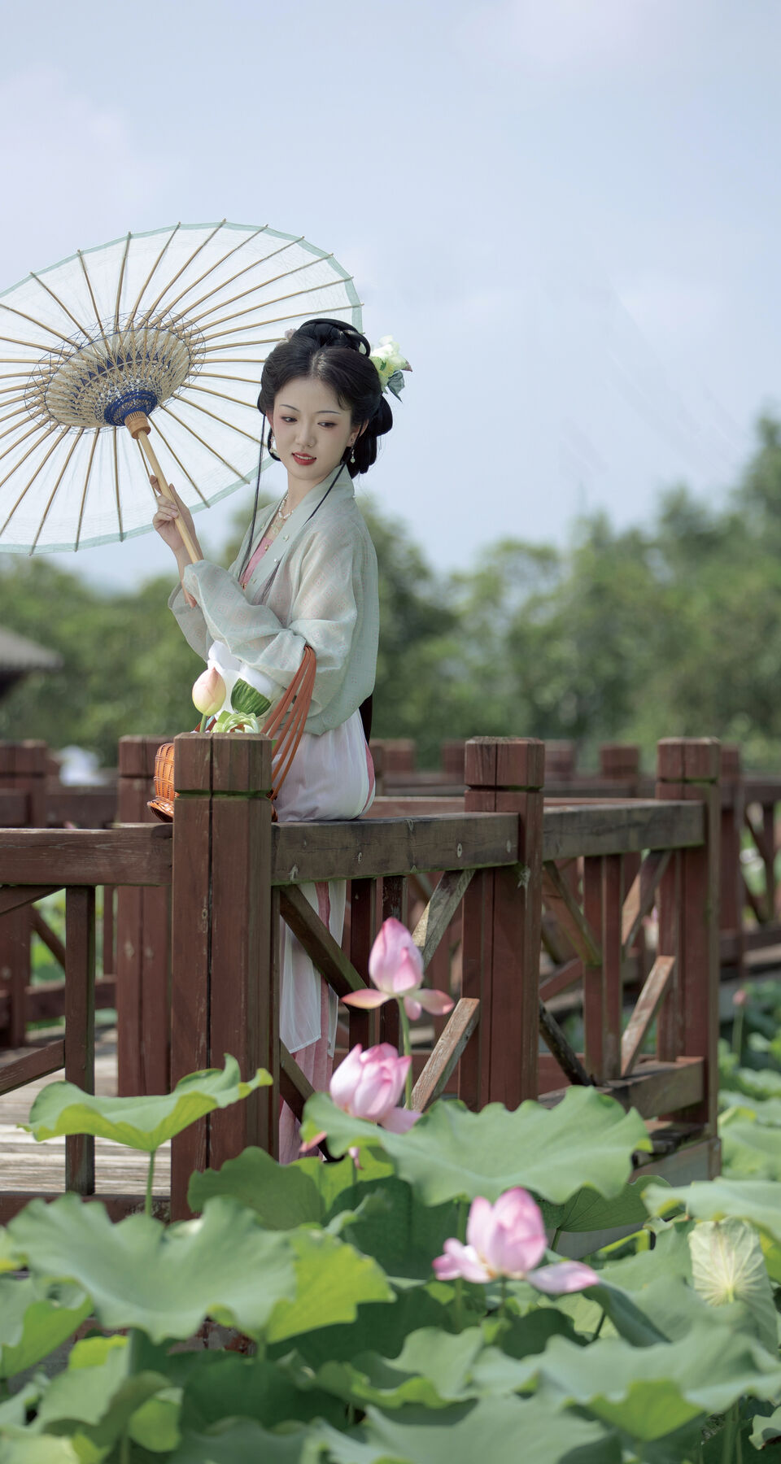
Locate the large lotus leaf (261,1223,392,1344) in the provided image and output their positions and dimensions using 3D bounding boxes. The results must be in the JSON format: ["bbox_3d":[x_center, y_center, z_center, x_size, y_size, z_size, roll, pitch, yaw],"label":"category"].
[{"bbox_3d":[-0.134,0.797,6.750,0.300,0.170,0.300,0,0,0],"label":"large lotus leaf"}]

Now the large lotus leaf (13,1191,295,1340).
[{"bbox_3d":[-0.331,0.745,6.500,0.400,0.200,0.380,0,0,0],"label":"large lotus leaf"}]

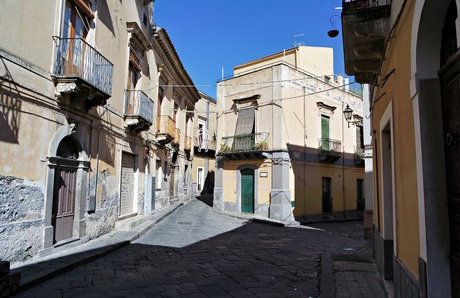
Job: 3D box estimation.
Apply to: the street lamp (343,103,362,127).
[{"bbox_3d":[4.718,-1.271,11.800,0.720,0.880,0.380,-3,-7,38],"label":"street lamp"}]

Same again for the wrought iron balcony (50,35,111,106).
[{"bbox_3d":[-3.880,-1.813,8.171,0.676,1.573,1.817,1,-5,3],"label":"wrought iron balcony"}]

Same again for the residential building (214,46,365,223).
[{"bbox_3d":[4.982,-0.720,22.656,11.880,10.477,5.362,6,-7,-44],"label":"residential building"}]

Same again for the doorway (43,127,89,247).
[{"bbox_3d":[-4.358,0.912,8.199,0.331,3.082,1.978,1,-5,3],"label":"doorway"}]

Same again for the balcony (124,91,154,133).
[{"bbox_3d":[-3.706,-1.403,12.521,0.644,1.532,1.702,1,-5,3],"label":"balcony"}]

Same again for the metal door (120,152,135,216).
[{"bbox_3d":[-4.248,1.418,12.417,0.092,2.429,1.716,1,-5,3],"label":"metal door"}]

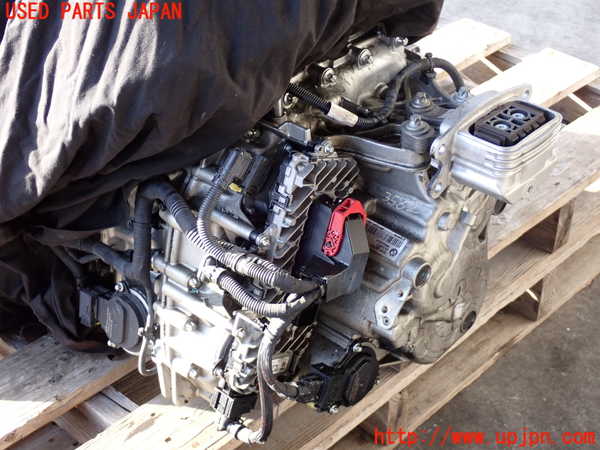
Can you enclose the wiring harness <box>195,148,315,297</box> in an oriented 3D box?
[{"bbox_3d":[-0.044,0.003,1.170,0.085,0.130,0.155,-30,44,-35],"label":"wiring harness"}]

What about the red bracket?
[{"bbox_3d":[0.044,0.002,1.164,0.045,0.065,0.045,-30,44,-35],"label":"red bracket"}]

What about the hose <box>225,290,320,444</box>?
[{"bbox_3d":[-0.033,0.158,1.254,0.080,0.250,0.105,-30,44,-35],"label":"hose"}]

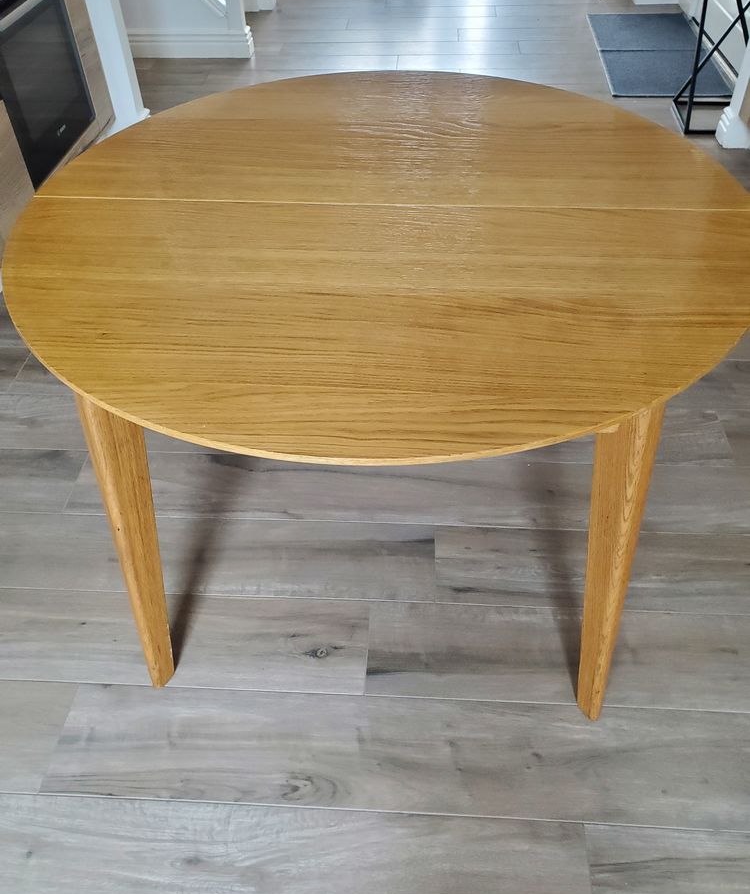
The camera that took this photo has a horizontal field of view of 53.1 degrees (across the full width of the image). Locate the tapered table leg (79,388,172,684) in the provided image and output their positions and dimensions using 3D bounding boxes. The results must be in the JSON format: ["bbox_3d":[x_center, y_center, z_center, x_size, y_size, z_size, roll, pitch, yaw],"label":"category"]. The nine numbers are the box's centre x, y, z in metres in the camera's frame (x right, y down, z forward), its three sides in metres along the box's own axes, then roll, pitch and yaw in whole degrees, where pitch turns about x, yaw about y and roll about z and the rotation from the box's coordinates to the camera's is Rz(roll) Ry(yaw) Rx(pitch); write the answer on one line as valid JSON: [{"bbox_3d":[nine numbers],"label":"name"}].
[{"bbox_3d":[-0.366,0.143,1.181,0.083,0.725,0.042,-28,50,-32],"label":"tapered table leg"}]

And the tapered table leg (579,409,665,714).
[{"bbox_3d":[0.340,0.176,1.122,0.042,0.725,0.083,-30,45,-25],"label":"tapered table leg"}]

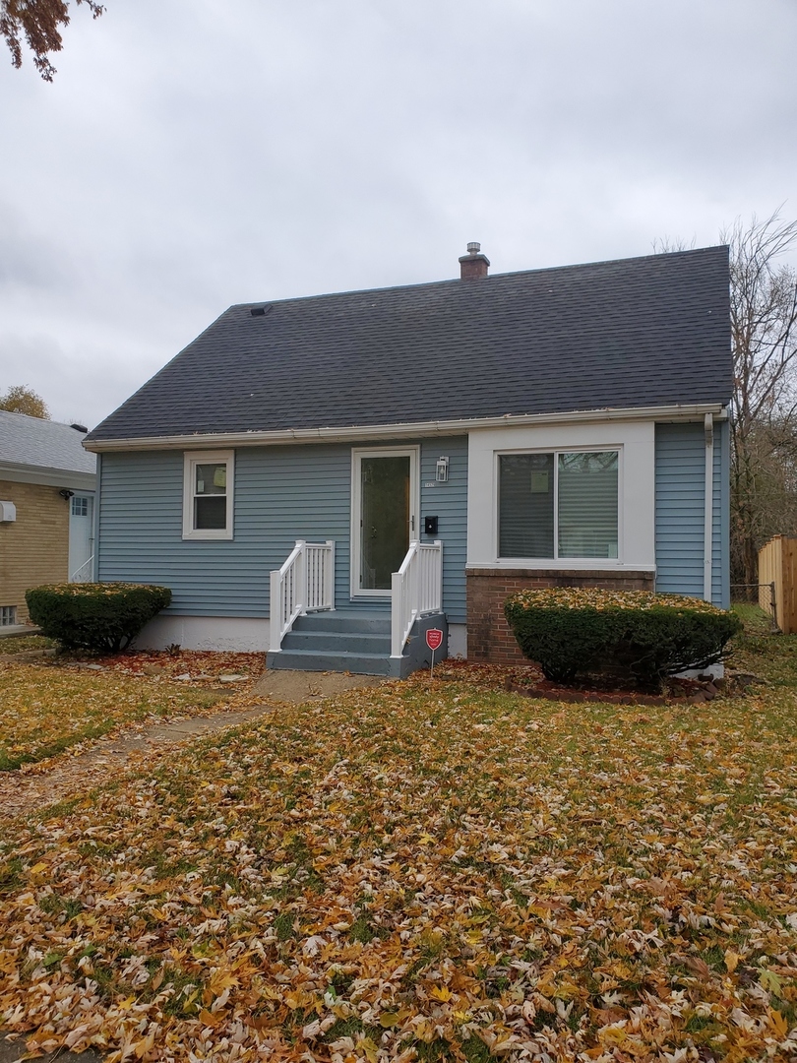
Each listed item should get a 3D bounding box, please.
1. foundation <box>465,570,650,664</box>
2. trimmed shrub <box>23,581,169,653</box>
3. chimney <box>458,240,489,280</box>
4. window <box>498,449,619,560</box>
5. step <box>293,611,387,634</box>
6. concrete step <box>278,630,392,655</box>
[{"bbox_3d":[2.035,1.120,10.084,2.330,1.270,0.320,0,-2,21],"label":"foundation"},{"bbox_3d":[-4.428,1.278,11.718,1.950,1.060,1.450,0,-2,21],"label":"trimmed shrub"},{"bbox_3d":[1.405,-4.926,14.686,0.470,0.700,0.470,0,-2,21],"label":"chimney"},{"bbox_3d":[1.994,-0.333,10.038,1.540,1.390,0.100,0,-2,21],"label":"window"},{"bbox_3d":[-0.365,1.212,10.548,1.740,0.190,1.080,0,-2,21],"label":"step"},{"bbox_3d":[-0.618,1.387,9.901,1.740,0.200,0.350,0,-2,21],"label":"concrete step"}]

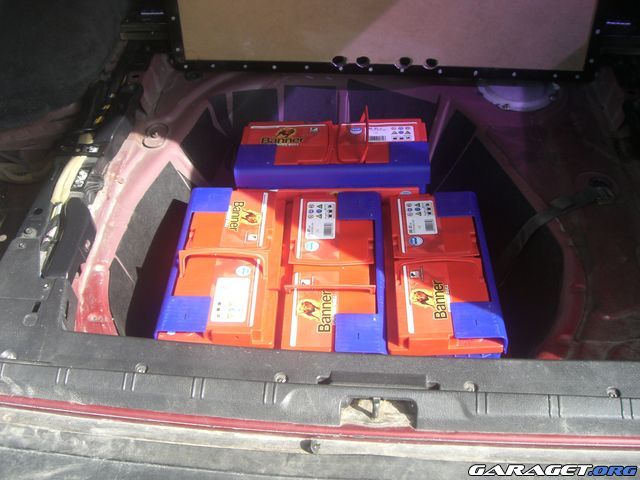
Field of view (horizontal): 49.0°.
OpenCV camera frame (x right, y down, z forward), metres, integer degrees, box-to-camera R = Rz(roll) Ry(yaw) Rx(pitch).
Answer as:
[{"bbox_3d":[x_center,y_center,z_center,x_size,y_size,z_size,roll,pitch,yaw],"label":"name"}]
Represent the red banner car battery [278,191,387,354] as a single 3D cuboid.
[{"bbox_3d":[0.028,0.104,1.274,0.178,0.190,0.354,0,40,2],"label":"red banner car battery"}]

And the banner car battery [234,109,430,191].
[{"bbox_3d":[0.027,-0.126,1.415,0.354,0.210,0.178,0,40,1],"label":"banner car battery"}]

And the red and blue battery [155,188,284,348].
[{"bbox_3d":[-0.151,0.091,1.230,0.177,0.193,0.354,0,42,1],"label":"red and blue battery"}]

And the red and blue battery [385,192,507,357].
[{"bbox_3d":[0.203,0.102,1.263,0.178,0.190,0.354,1,40,2],"label":"red and blue battery"}]

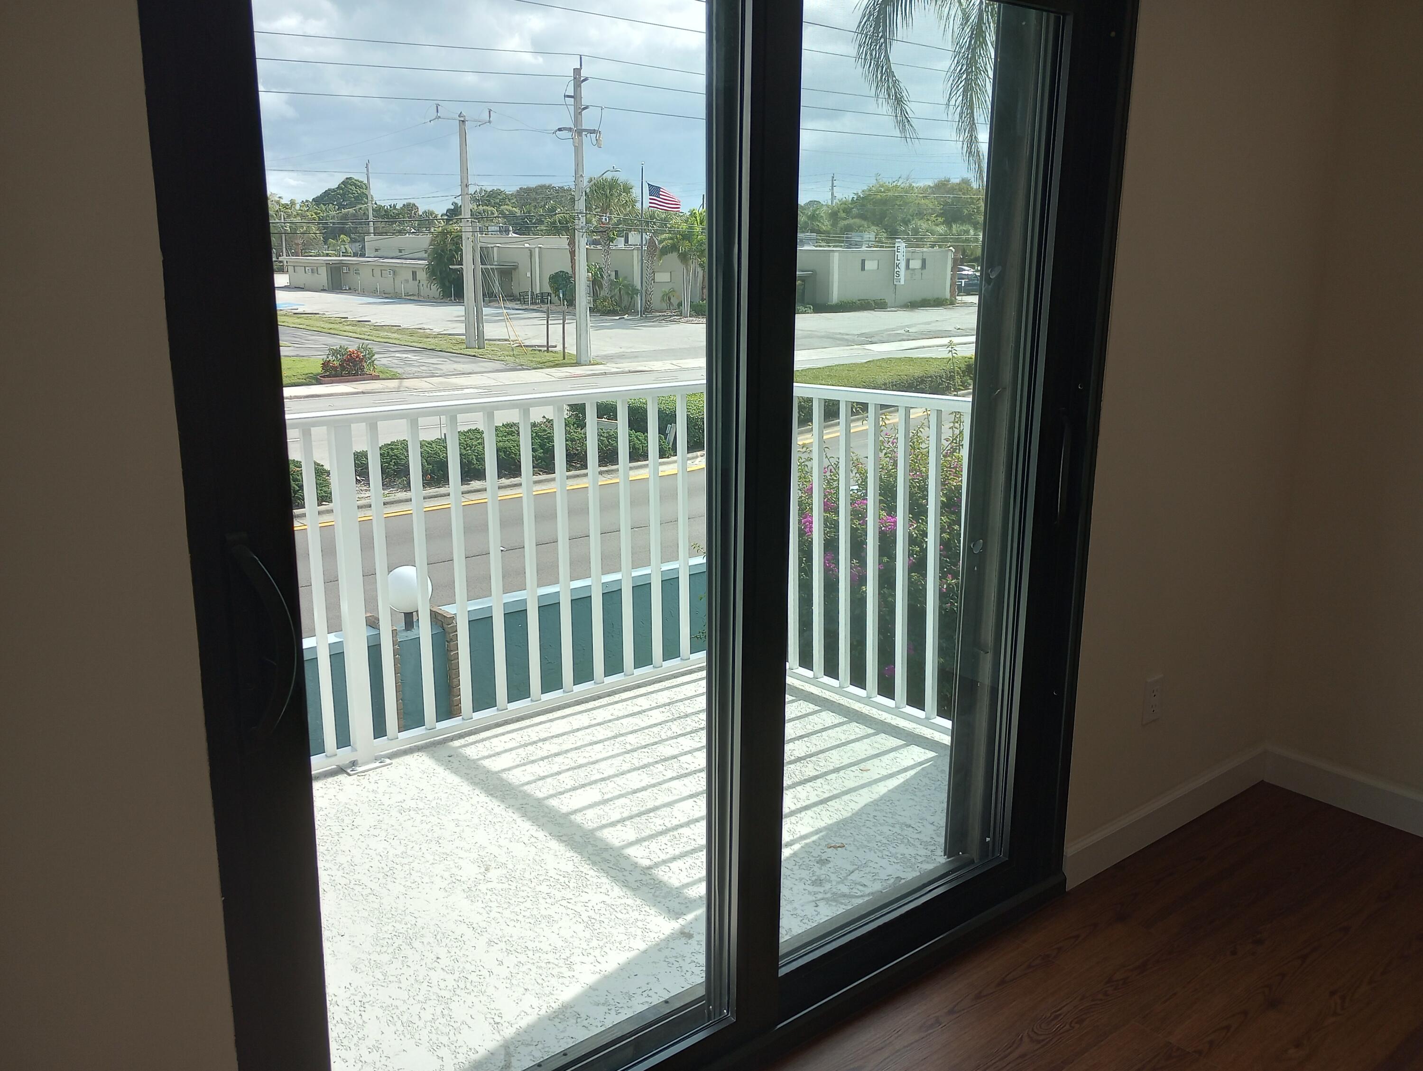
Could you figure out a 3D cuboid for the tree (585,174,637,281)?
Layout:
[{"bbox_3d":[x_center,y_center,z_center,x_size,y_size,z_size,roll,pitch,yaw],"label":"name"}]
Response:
[{"bbox_3d":[-6.508,-19.230,74.120,3.500,7.548,3.400,1,13,0],"label":"tree"}]

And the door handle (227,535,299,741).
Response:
[{"bbox_3d":[-0.529,0.125,1.375,0.048,0.245,0.050,-10,17,-37],"label":"door handle"}]

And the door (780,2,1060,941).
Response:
[{"bbox_3d":[0.389,-0.091,2.197,0.780,1.880,0.060,-10,17,-37],"label":"door"}]

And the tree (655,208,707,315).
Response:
[{"bbox_3d":[-1.444,-15.876,67.293,3.800,6.067,3.600,1,13,0],"label":"tree"}]

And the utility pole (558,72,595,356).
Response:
[{"bbox_3d":[-4.989,-12.111,44.218,1.700,11.004,0.600,-10,17,-38],"label":"utility pole"}]

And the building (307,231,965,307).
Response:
[{"bbox_3d":[-9.116,-23.256,100.000,30.000,5.200,48.000,-12,18,-41],"label":"building"}]

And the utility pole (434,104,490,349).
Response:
[{"bbox_3d":[-10.454,-13.302,50.325,2.600,10.085,0.600,-10,17,-38],"label":"utility pole"}]

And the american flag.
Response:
[{"bbox_3d":[-2.767,-19.769,67.500,2.100,1.750,0.400,1,13,0],"label":"american flag"}]

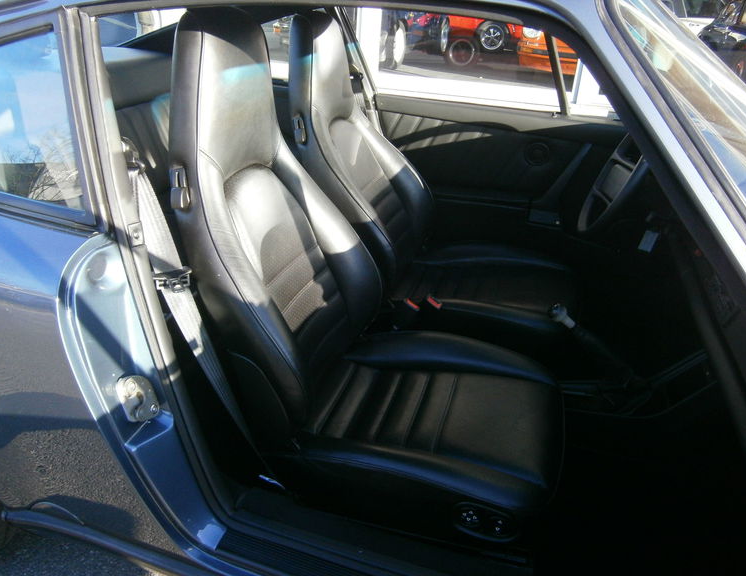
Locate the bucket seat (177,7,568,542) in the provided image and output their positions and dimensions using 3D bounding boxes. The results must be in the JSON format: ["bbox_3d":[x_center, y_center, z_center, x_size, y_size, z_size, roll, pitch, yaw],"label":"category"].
[{"bbox_3d":[0.026,-0.060,1.296,0.900,0.992,0.510,9,25,11],"label":"bucket seat"}]

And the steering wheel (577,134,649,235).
[{"bbox_3d":[0.758,-0.324,1.769,0.090,0.375,0.375,28,27,2],"label":"steering wheel"}]

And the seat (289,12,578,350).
[{"bbox_3d":[0.215,-0.338,1.888,0.940,0.975,0.510,9,25,11],"label":"seat"}]

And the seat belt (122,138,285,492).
[{"bbox_3d":[-0.303,0.069,1.094,0.280,0.690,0.100,9,25,11],"label":"seat belt"}]

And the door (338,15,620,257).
[{"bbox_3d":[0.444,-0.466,2.130,1.080,0.960,0.240,9,25,11],"label":"door"}]

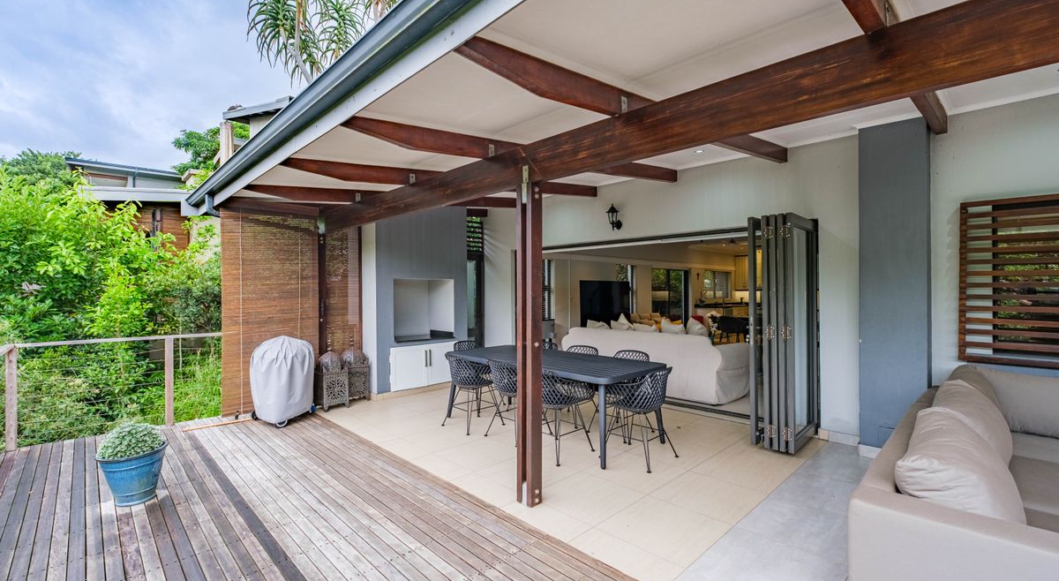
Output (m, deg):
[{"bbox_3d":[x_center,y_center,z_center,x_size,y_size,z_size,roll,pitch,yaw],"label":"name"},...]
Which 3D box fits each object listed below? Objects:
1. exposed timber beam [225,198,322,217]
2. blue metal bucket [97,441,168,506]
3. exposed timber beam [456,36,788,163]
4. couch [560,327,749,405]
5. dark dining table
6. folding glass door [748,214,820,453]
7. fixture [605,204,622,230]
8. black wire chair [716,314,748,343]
[{"bbox_3d":[-3.067,-0.992,5.292,1.060,0.130,0.070,0,0,-44],"label":"exposed timber beam"},{"bbox_3d":[-2.768,1.287,3.097,0.380,0.350,0.380,0,0,-44],"label":"blue metal bucket"},{"bbox_3d":[1.144,-1.129,3.094,3.930,0.180,0.065,-8,6,-43],"label":"exposed timber beam"},{"bbox_3d":[1.786,1.009,6.808,0.980,0.840,2.650,0,0,-44],"label":"couch"},{"bbox_3d":[0.175,1.073,4.582,1.000,0.740,2.200,0,0,-44],"label":"dark dining table"},{"bbox_3d":[2.468,0.362,4.271,0.830,2.140,0.360,0,0,-44],"label":"folding glass door"},{"bbox_3d":[1.103,-0.950,5.738,0.230,0.345,0.180,0,0,-44],"label":"fixture"},{"bbox_3d":[4.819,1.045,10.500,0.600,0.820,0.620,0,0,-44],"label":"black wire chair"}]

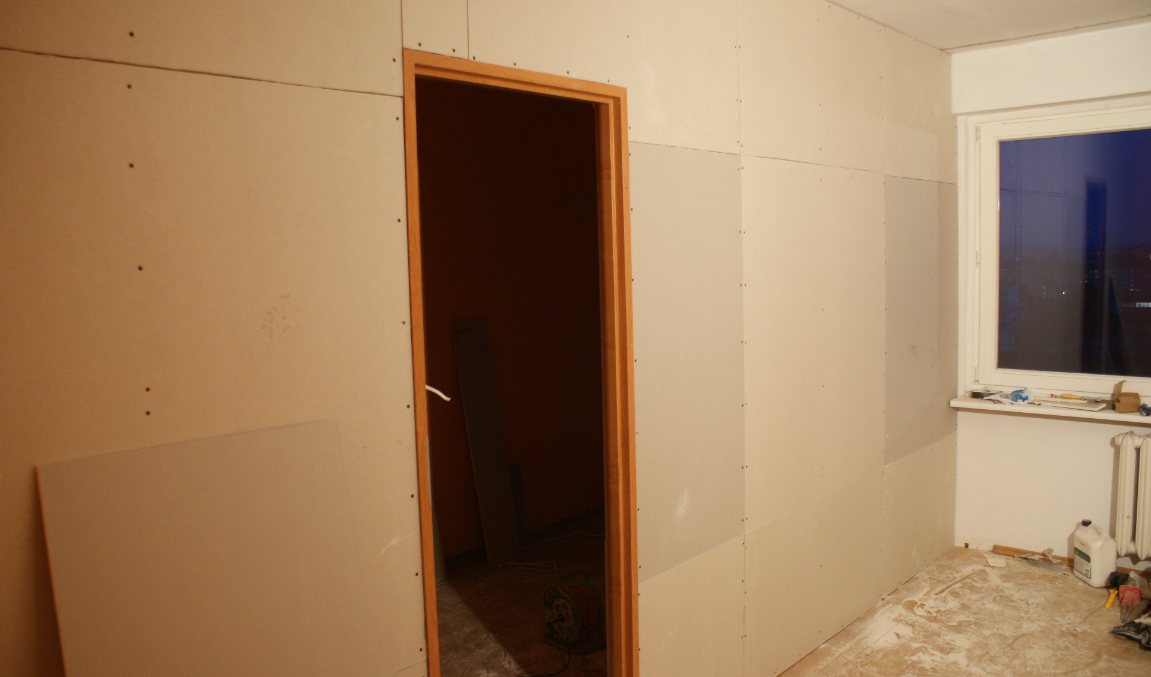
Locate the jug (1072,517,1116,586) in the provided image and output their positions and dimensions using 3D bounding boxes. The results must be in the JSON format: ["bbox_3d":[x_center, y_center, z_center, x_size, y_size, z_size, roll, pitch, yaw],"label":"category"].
[{"bbox_3d":[2.535,1.040,4.130,0.125,0.292,0.182,-2,5,2],"label":"jug"}]

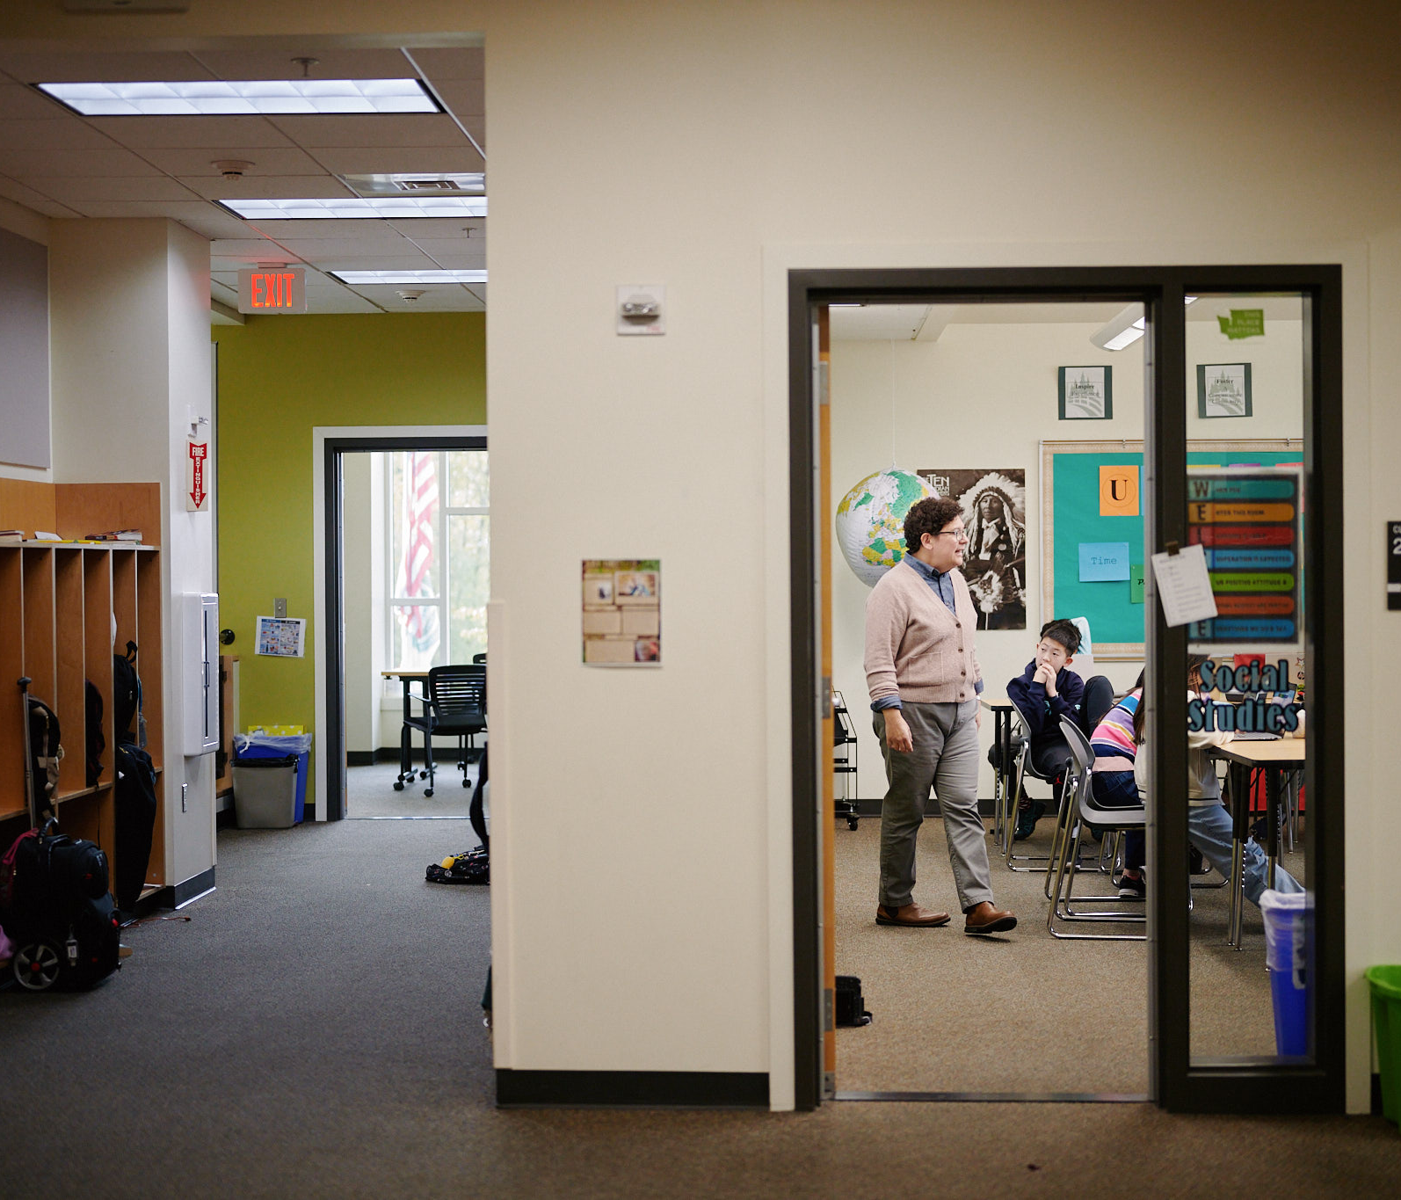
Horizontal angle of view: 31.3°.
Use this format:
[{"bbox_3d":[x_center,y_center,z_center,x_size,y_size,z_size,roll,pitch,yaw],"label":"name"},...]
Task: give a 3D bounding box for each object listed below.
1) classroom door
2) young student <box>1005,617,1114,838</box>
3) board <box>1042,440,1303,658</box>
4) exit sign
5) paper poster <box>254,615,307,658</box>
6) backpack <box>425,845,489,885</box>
[{"bbox_3d":[0.947,0.234,6.509,1.417,2.178,0.140,0,1,2],"label":"classroom door"},{"bbox_3d":[1.724,0.684,11.981,0.510,1.160,0.560,0,1,-3],"label":"young student"},{"bbox_3d":[2.831,-0.277,14.048,1.830,1.247,0.040,0,1,2],"label":"board"},{"bbox_3d":[-2.061,-1.483,12.024,0.318,0.215,0.050,0,1,2],"label":"exit sign"},{"bbox_3d":[-2.372,0.211,14.137,0.281,0.217,0.010,4,1,2],"label":"paper poster"},{"bbox_3d":[-1.024,1.191,11.486,0.420,0.200,0.310,0,1,2],"label":"backpack"}]

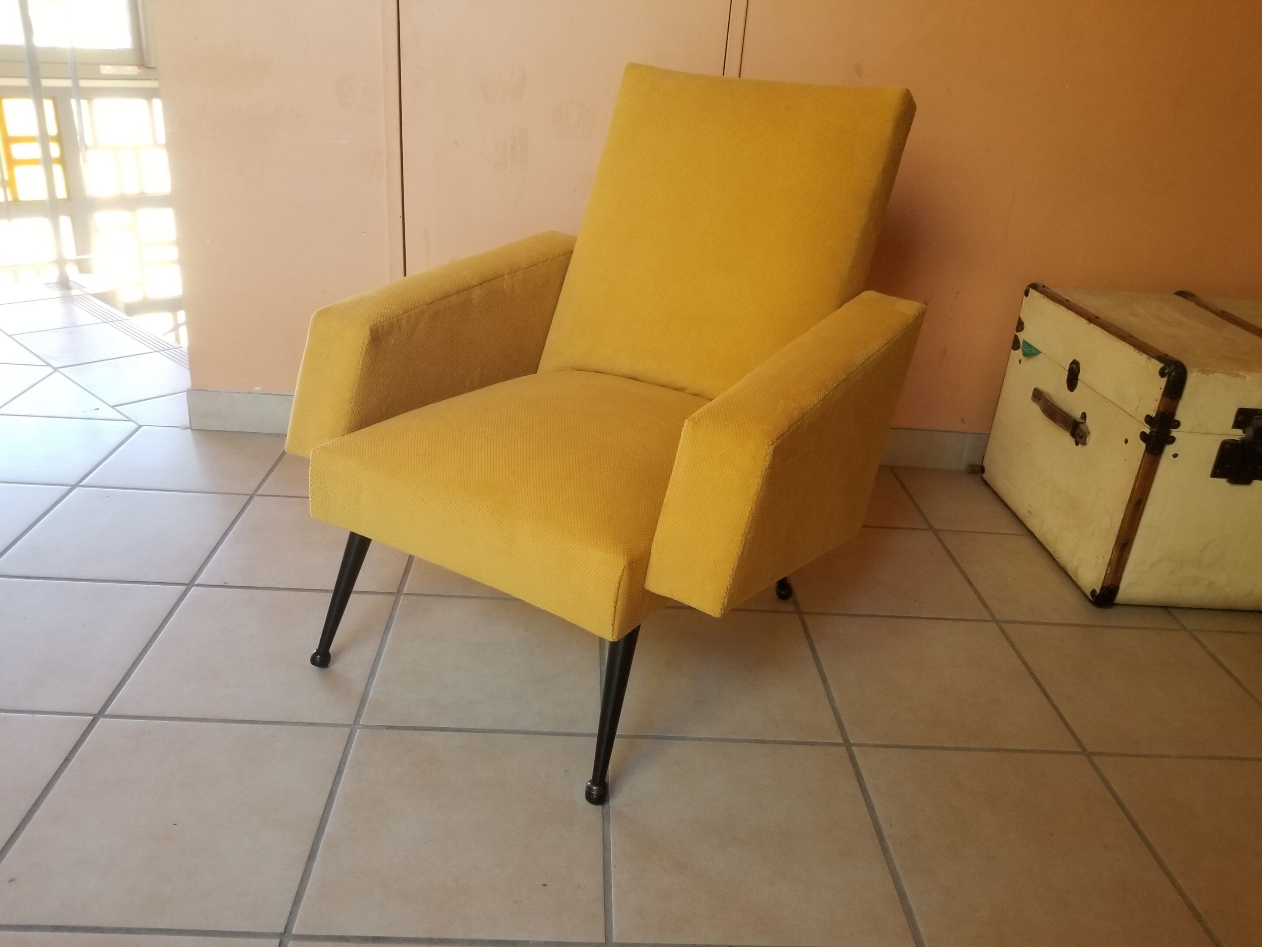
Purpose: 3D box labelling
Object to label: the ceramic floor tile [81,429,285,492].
[{"bbox_3d":[-0.905,-0.030,1.991,0.331,0.010,0.325,3,25,-4],"label":"ceramic floor tile"}]

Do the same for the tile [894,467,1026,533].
[{"bbox_3d":[0.781,0.064,2.102,0.331,0.010,0.325,3,25,-4],"label":"tile"}]

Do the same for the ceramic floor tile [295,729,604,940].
[{"bbox_3d":[-0.195,0.421,1.137,0.331,0.010,0.325,3,25,-4],"label":"ceramic floor tile"}]

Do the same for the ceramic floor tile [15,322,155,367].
[{"bbox_3d":[-1.485,-0.346,2.574,0.332,0.010,0.252,24,31,36],"label":"ceramic floor tile"}]

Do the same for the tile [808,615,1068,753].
[{"bbox_3d":[0.467,0.321,1.480,0.331,0.010,0.325,3,25,-4],"label":"tile"}]

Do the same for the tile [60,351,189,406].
[{"bbox_3d":[-1.239,-0.235,2.377,0.324,0.010,0.252,24,31,36],"label":"tile"}]

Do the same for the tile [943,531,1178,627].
[{"bbox_3d":[0.795,0.201,1.803,0.331,0.010,0.325,3,25,-4],"label":"tile"}]

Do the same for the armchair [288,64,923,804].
[{"bbox_3d":[-0.006,-0.166,1.445,0.710,0.828,0.862,18,27,26],"label":"armchair"}]

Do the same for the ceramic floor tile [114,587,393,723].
[{"bbox_3d":[-0.542,0.265,1.414,0.331,0.010,0.325,3,25,-4],"label":"ceramic floor tile"}]

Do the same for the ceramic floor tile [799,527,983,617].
[{"bbox_3d":[0.456,0.183,1.780,0.331,0.010,0.325,3,25,-4],"label":"ceramic floor tile"}]

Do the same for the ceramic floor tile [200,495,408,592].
[{"bbox_3d":[-0.556,0.127,1.714,0.331,0.010,0.325,3,25,-4],"label":"ceramic floor tile"}]

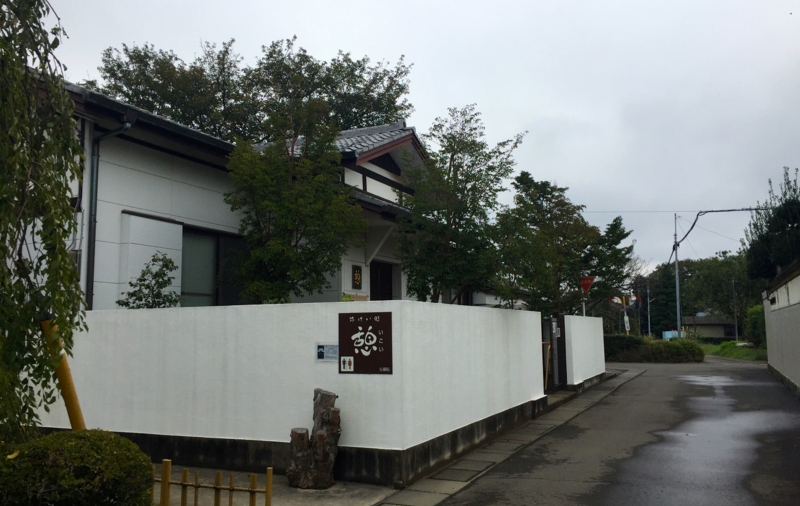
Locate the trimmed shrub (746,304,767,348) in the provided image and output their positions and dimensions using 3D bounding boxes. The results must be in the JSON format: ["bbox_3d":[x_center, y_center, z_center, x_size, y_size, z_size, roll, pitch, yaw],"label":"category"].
[{"bbox_3d":[18.188,3.757,33.991,1.700,2.350,1.700,-1,-6,0],"label":"trimmed shrub"}]

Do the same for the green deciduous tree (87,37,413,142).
[{"bbox_3d":[-5.532,-1.831,24.576,12.000,12.400,9.000,-1,-6,0],"label":"green deciduous tree"}]

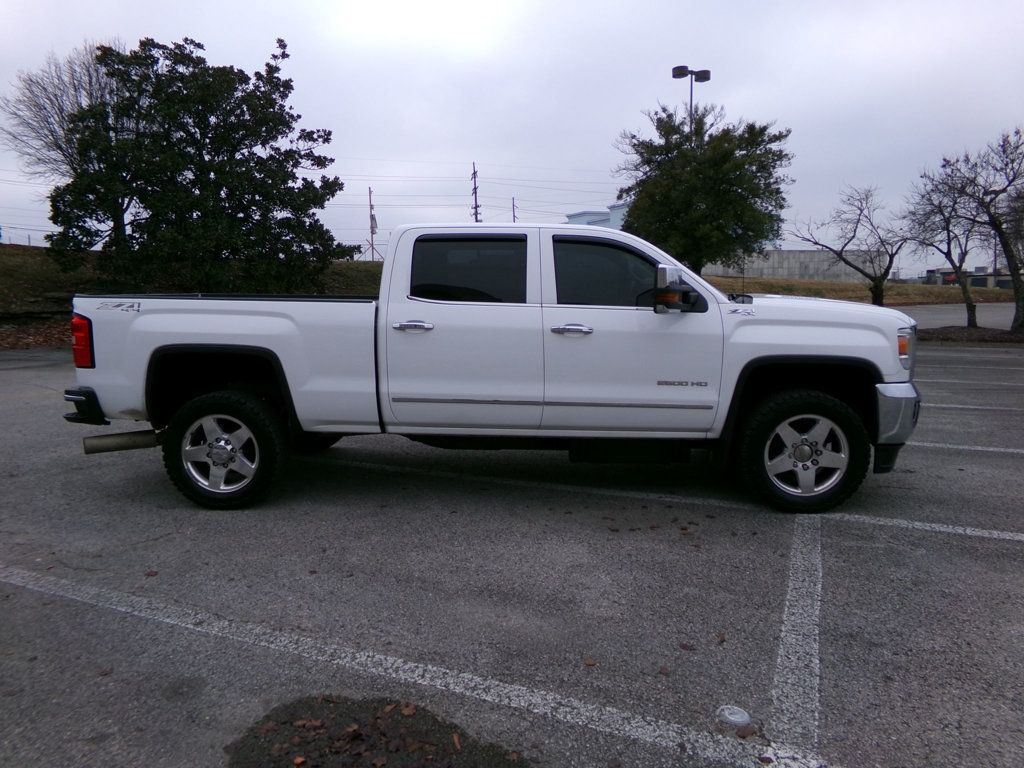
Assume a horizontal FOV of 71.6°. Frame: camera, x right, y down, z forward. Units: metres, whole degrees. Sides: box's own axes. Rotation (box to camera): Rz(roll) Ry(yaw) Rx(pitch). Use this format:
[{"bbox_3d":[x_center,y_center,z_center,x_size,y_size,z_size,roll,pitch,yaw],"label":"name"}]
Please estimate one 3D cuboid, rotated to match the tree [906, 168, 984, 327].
[{"bbox_3d":[12.732,-3.991,20.863,2.760,4.710,2.800,4,9,31],"label":"tree"}]

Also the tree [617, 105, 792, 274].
[{"bbox_3d":[6.514,-5.759,24.459,6.060,7.420,5.900,2,8,15],"label":"tree"}]

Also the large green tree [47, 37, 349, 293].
[{"bbox_3d":[-9.303,-6.284,21.859,9.480,8.360,8.800,-3,8,-22],"label":"large green tree"}]

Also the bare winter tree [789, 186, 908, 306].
[{"bbox_3d":[10.555,-3.990,22.476,3.860,4.400,3.700,3,8,25],"label":"bare winter tree"}]

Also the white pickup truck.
[{"bbox_3d":[-0.096,-0.242,5.652,6.080,1.970,2.120,0,8,2],"label":"white pickup truck"}]

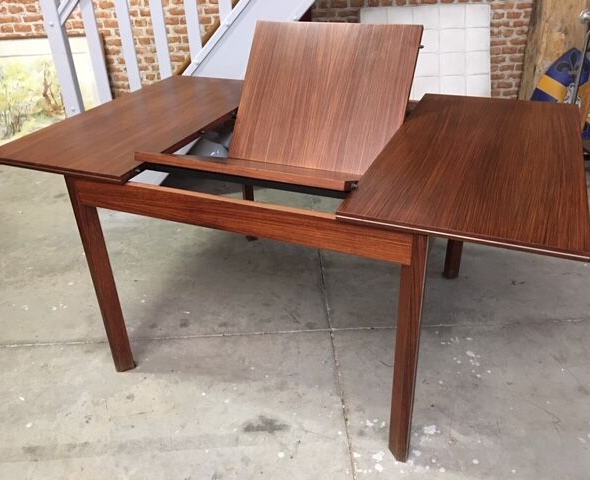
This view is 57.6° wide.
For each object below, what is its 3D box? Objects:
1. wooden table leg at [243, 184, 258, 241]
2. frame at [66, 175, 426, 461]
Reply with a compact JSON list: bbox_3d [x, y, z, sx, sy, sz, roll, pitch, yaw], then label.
[{"bbox_3d":[-0.221,-0.318,2.375,0.061,0.720,0.059,10,33,21],"label":"wooden table leg"},{"bbox_3d":[-0.150,0.204,1.486,0.989,0.720,0.064,10,33,21],"label":"frame"}]

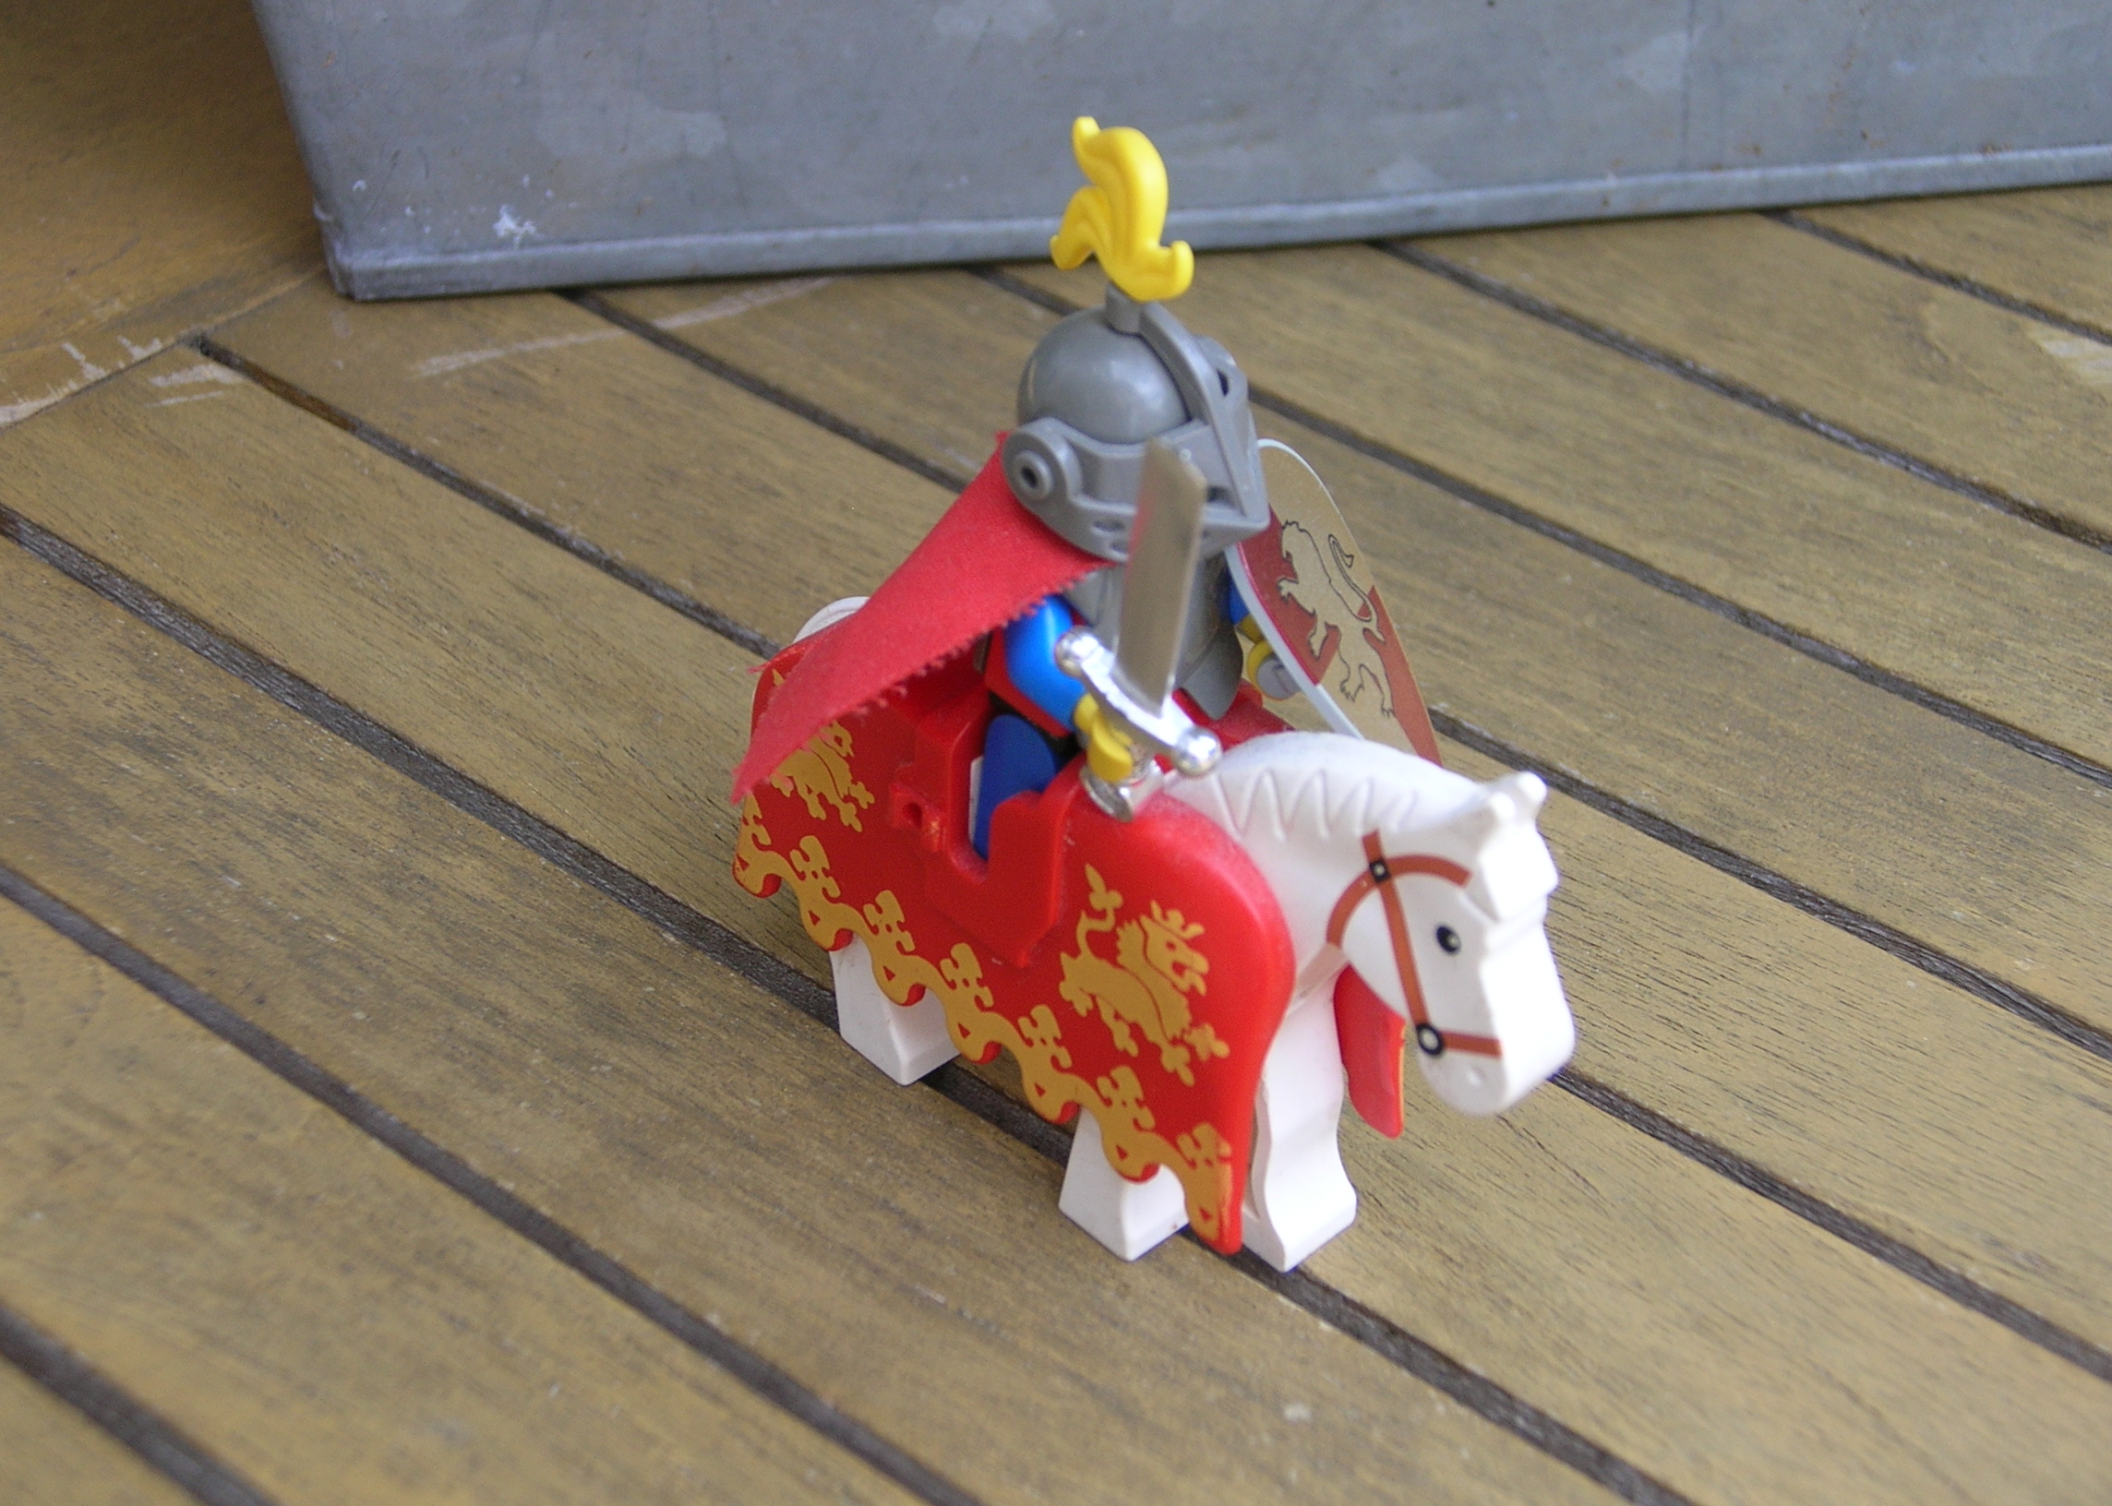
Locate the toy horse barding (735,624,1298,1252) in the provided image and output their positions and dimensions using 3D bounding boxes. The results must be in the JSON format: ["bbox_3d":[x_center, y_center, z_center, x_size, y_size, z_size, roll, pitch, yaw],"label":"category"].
[{"bbox_3d":[0.002,0.006,0.272,0.022,0.033,0.056,-29,47,-33],"label":"toy horse barding"}]

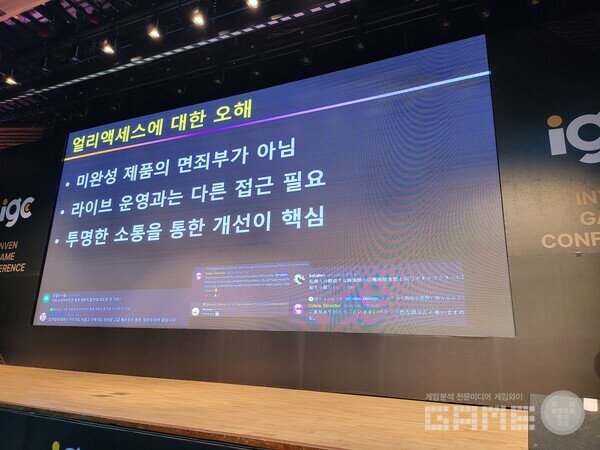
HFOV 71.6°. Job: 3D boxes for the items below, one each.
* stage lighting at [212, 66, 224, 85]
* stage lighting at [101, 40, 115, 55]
[{"bbox_3d":[-1.557,-2.855,7.945,0.240,0.300,0.320,-5,24,23],"label":"stage lighting"},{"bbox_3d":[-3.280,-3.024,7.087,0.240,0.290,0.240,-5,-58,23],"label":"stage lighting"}]

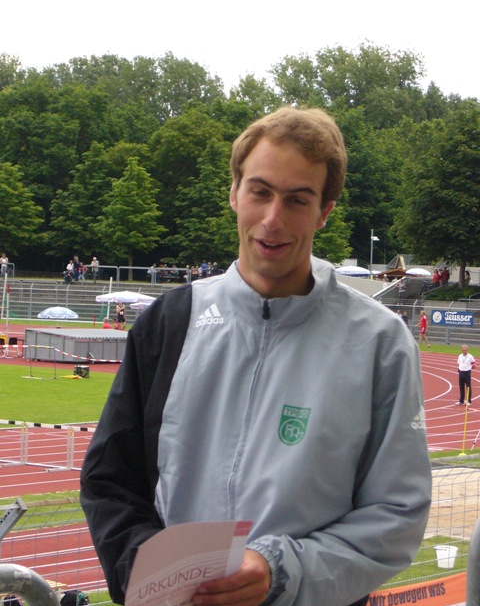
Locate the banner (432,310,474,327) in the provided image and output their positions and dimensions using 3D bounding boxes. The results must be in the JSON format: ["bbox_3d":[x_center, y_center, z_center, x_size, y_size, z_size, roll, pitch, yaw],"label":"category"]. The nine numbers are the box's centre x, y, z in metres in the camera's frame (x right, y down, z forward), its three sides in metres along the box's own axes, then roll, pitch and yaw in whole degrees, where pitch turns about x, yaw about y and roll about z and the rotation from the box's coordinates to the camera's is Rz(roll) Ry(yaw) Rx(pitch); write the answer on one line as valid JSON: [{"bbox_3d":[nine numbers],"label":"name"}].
[{"bbox_3d":[10.972,0.798,100.000,2.750,0.760,0.050,3,2,44],"label":"banner"}]

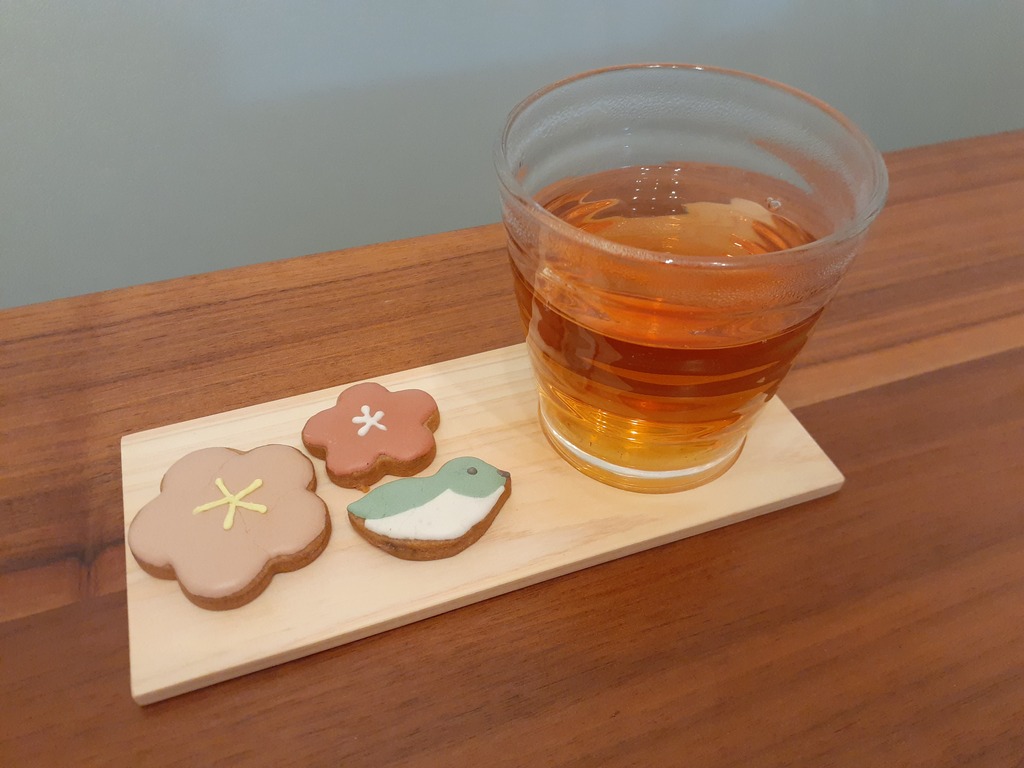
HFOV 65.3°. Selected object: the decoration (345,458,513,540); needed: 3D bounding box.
[{"bbox_3d":[-0.021,0.035,0.228,0.046,0.002,0.026,-24,51,-22],"label":"decoration"}]

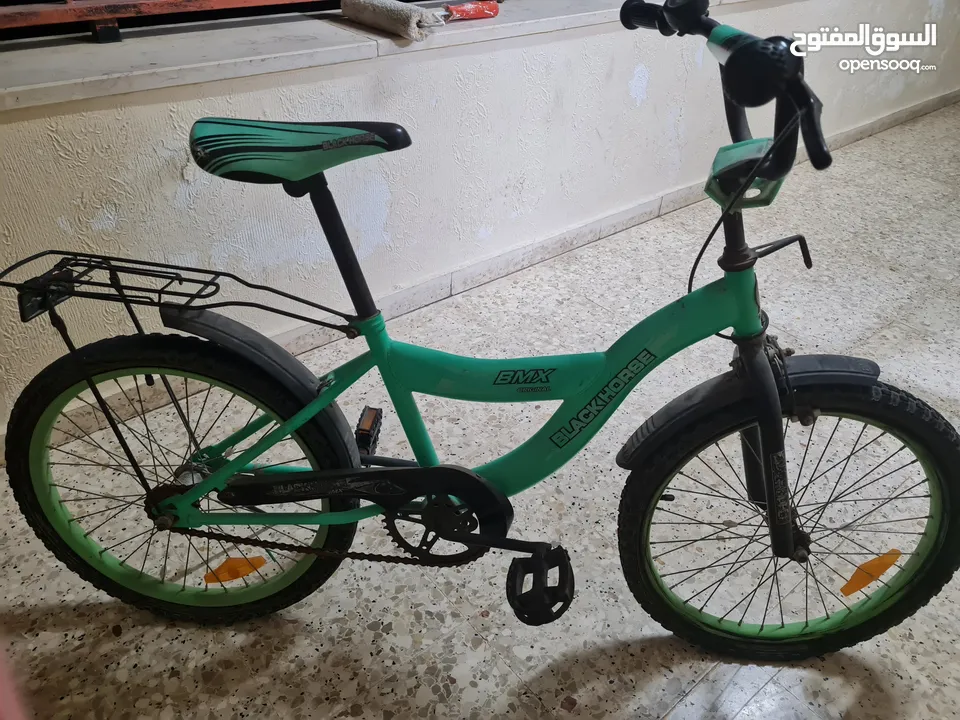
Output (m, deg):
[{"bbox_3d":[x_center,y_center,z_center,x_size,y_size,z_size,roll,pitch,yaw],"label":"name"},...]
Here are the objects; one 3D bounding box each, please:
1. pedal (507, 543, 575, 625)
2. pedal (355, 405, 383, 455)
[{"bbox_3d":[0.078,0.285,0.920,0.082,0.027,0.100,-16,24,9],"label":"pedal"},{"bbox_3d":[-0.177,0.121,1.142,0.027,0.062,0.085,7,25,-1],"label":"pedal"}]

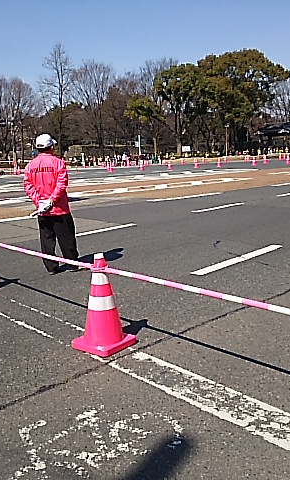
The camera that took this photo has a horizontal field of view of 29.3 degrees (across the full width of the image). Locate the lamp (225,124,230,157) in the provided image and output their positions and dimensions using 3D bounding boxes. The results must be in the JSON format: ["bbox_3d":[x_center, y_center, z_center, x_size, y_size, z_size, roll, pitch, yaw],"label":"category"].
[{"bbox_3d":[10.411,-12.412,70.000,0.500,4.330,0.500,-3,10,0],"label":"lamp"}]

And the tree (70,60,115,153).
[{"bbox_3d":[-6.464,-16.270,71.000,5.800,13.410,5.800,-3,10,0],"label":"tree"}]

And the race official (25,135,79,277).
[{"bbox_3d":[-1.098,-0.431,6.617,0.530,1.660,0.380,-1,10,7],"label":"race official"}]

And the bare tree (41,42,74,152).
[{"bbox_3d":[-10.884,-16.795,69.000,4.800,15.540,4.800,-3,10,0],"label":"bare tree"}]

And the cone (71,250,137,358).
[{"bbox_3d":[-0.322,0.448,4.168,0.380,0.700,0.380,6,13,41],"label":"cone"}]

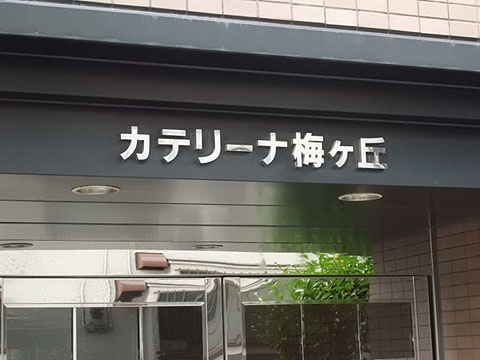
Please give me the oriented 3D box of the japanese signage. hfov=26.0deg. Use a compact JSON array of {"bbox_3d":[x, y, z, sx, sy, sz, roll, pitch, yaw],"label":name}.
[{"bbox_3d":[0.058,-0.088,2.955,0.818,0.100,0.022,2,-10,-21],"label":"japanese signage"}]

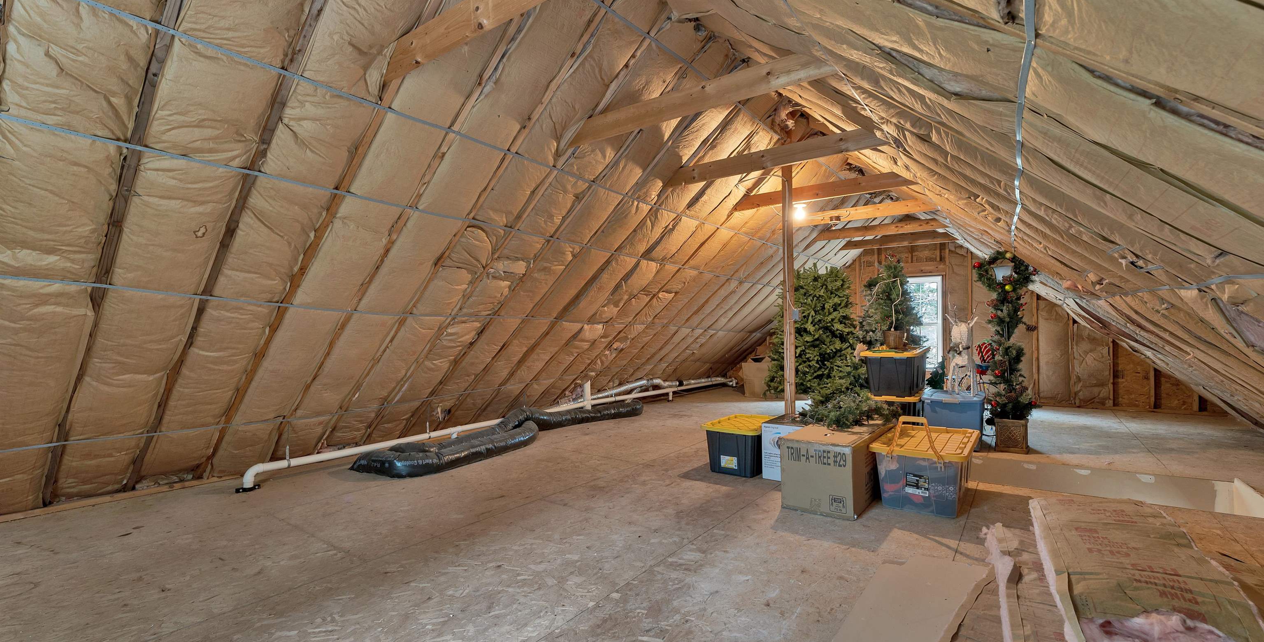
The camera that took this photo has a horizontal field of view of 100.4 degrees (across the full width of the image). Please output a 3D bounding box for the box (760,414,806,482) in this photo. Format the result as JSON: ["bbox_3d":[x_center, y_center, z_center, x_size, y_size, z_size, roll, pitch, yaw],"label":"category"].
[{"bbox_3d":[1.365,1.045,4.348,0.370,0.444,0.566,0,-1,35],"label":"box"}]

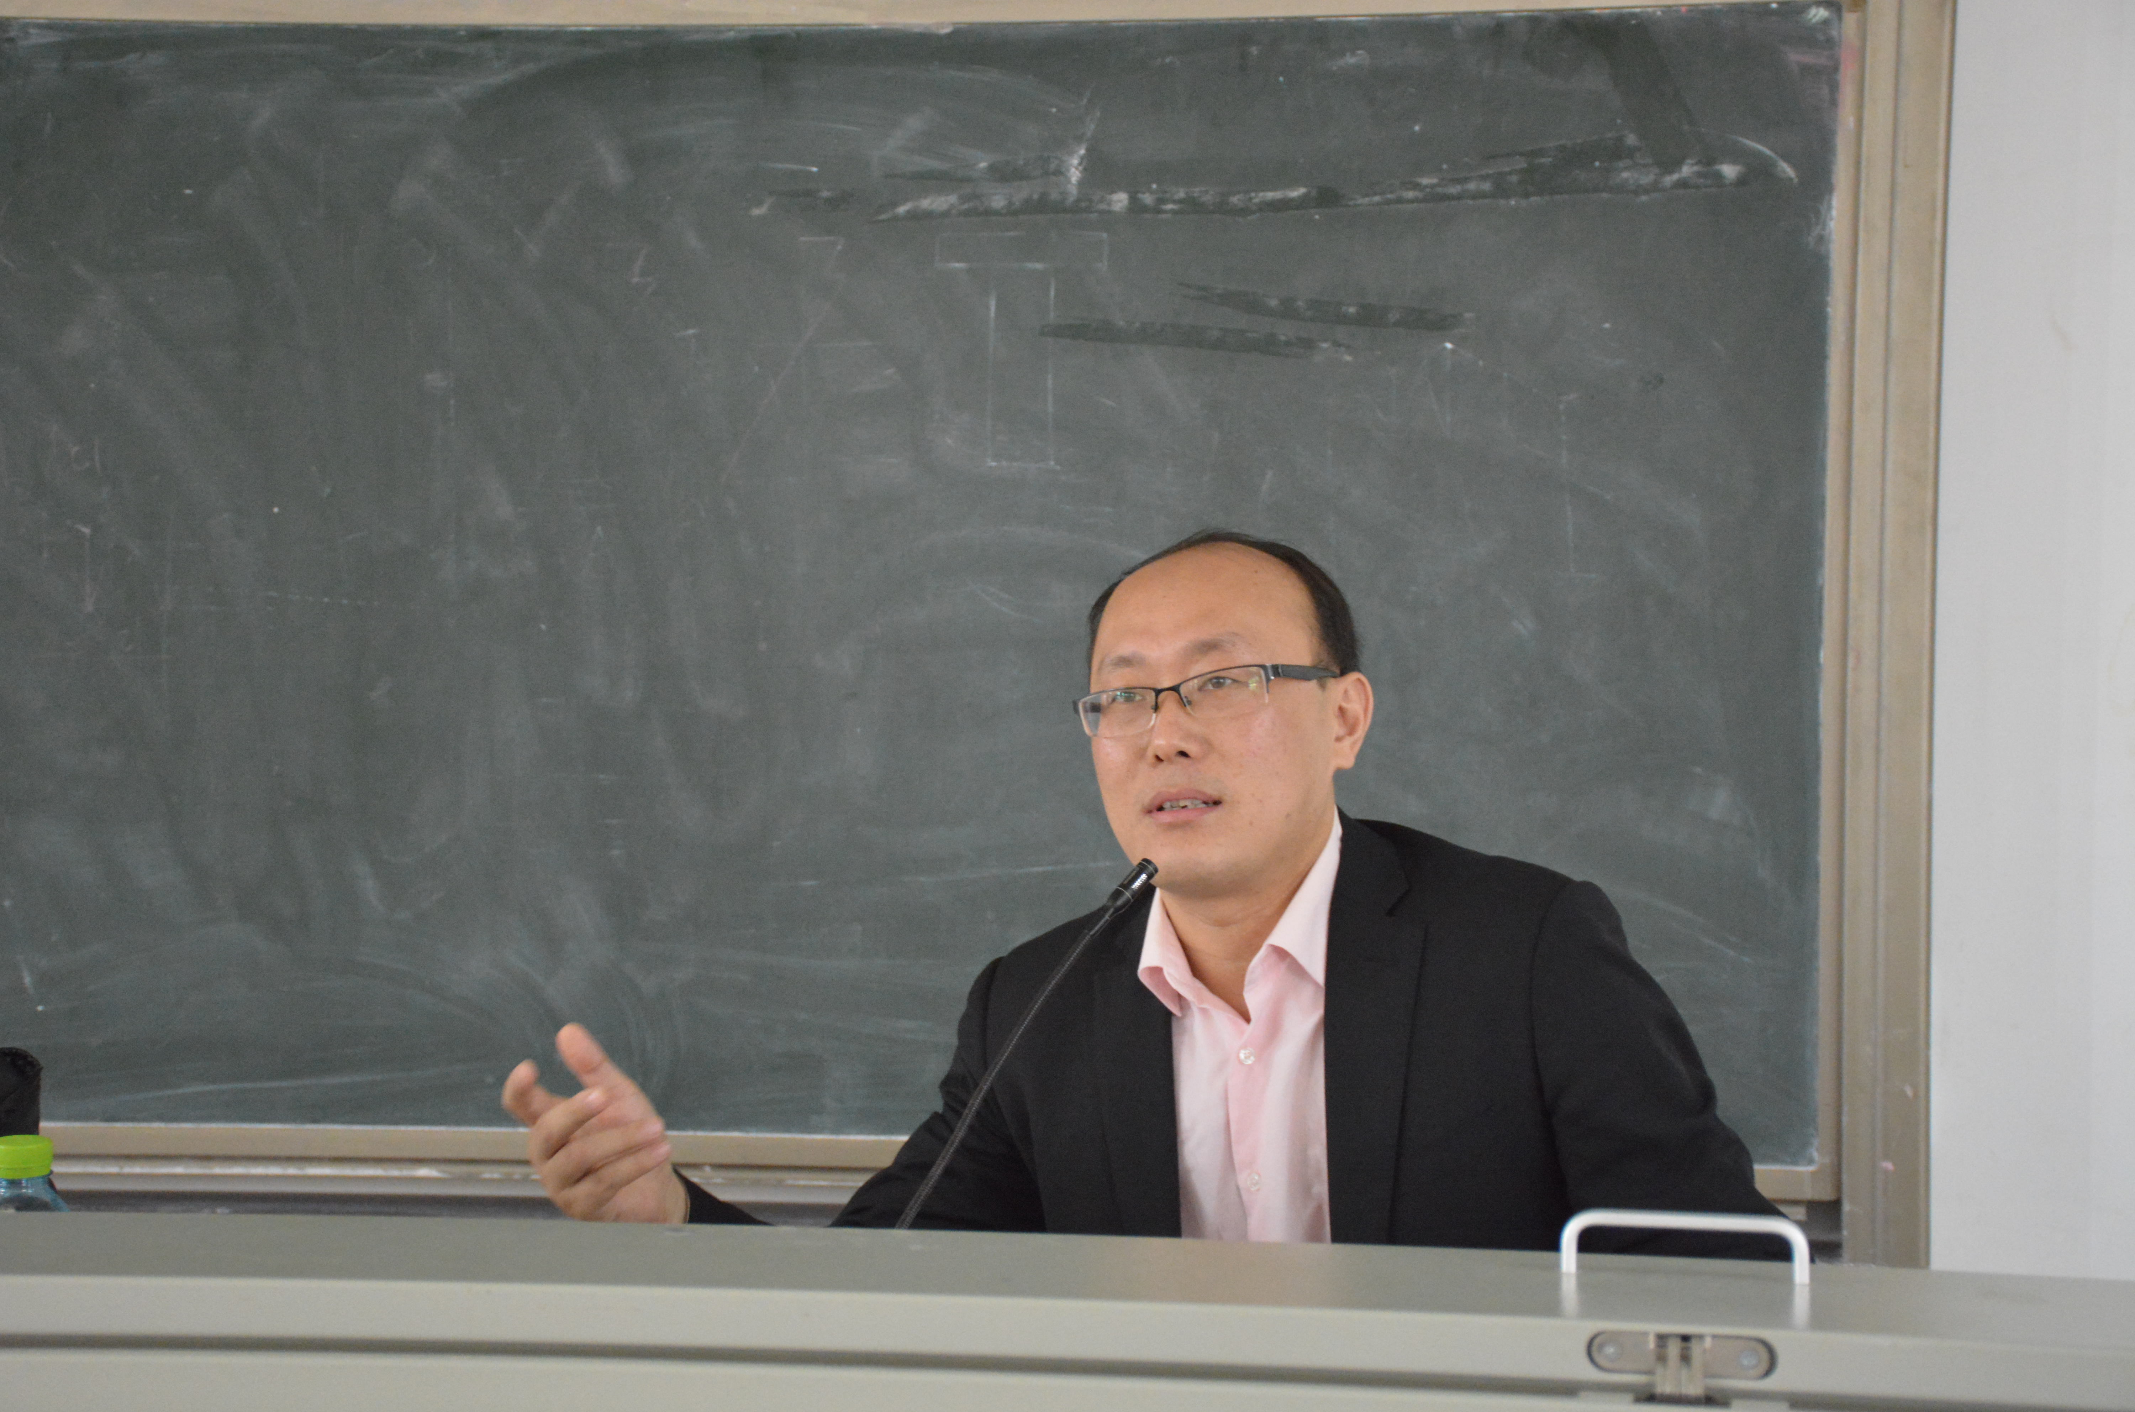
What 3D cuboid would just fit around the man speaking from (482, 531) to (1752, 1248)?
[{"bbox_3d":[0.100,0.520,2.840,0.720,1.280,0.760,2,6,20],"label":"man speaking"}]

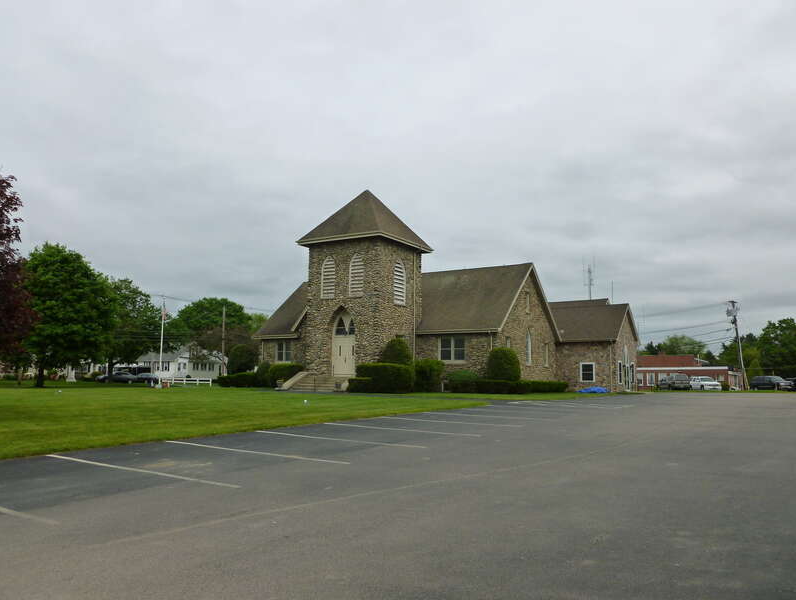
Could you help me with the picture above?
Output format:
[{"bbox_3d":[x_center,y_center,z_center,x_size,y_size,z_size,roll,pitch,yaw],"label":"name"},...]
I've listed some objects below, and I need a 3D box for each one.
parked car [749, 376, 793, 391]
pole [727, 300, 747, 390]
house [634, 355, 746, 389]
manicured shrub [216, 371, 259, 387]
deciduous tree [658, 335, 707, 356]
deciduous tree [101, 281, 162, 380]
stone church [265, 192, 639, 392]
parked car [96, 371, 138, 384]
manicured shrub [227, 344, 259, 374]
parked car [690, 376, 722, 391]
[{"bbox_3d":[47.399,10.558,82.093,1.950,1.780,4.900,2,-6,-16],"label":"parked car"},{"bbox_3d":[40.233,5.447,76.415,1.500,10.630,1.200,-7,-8,29],"label":"pole"},{"bbox_3d":[38.377,9.998,90.386,17.000,5.000,13.000,-4,-8,30],"label":"house"},{"bbox_3d":[-12.026,5.974,48.557,4.000,1.100,1.300,-3,-7,30],"label":"manicured shrub"},{"bbox_3d":[58.477,12.364,132.512,9.000,9.800,9.000,0,-6,0],"label":"deciduous tree"},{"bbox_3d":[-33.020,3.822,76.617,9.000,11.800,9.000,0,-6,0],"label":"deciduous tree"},{"bbox_3d":[4.285,0.568,51.084,23.660,12.830,32.640,-4,-8,30],"label":"stone church"},{"bbox_3d":[-34.542,9.606,79.576,4.850,1.460,1.830,4,-7,-32],"label":"parked car"},{"bbox_3d":[-12.106,5.173,50.314,2.800,3.420,2.800,2,-7,-13],"label":"manicured shrub"},{"bbox_3d":[35.711,9.755,74.882,1.830,1.720,4.600,0,-7,4],"label":"parked car"}]

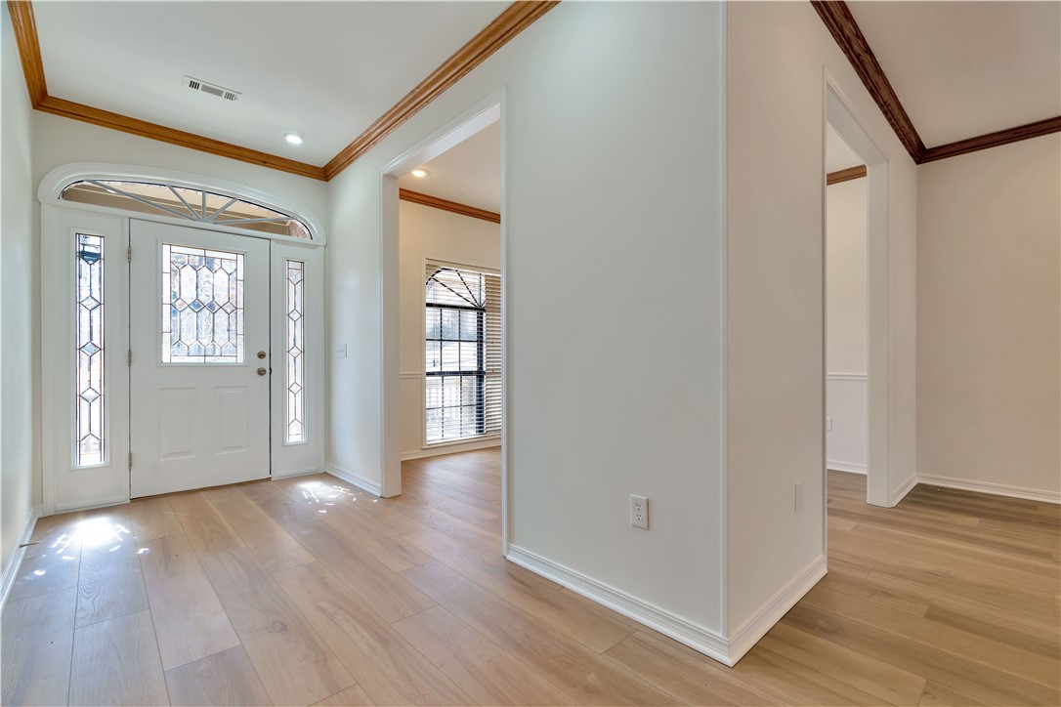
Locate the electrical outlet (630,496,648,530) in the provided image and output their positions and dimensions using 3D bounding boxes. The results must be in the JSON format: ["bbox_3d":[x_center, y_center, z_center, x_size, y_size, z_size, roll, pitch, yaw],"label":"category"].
[{"bbox_3d":[0.419,0.612,1.811,0.009,0.119,0.079,0,-1,-43],"label":"electrical outlet"}]

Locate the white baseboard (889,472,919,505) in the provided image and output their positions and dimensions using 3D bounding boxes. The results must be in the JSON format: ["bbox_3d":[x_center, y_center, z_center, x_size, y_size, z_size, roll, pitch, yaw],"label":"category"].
[{"bbox_3d":[2.797,1.003,3.520,0.900,0.095,0.018,0,-1,-43],"label":"white baseboard"}]

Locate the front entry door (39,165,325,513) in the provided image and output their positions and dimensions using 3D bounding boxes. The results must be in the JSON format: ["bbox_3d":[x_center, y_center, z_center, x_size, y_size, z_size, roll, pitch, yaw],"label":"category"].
[{"bbox_3d":[-2.559,-0.147,3.709,1.800,2.437,0.130,0,-1,-43],"label":"front entry door"}]

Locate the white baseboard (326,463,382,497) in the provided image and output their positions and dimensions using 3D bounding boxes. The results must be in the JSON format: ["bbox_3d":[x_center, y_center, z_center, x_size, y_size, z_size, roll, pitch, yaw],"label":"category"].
[{"bbox_3d":[-1.489,1.021,3.875,0.018,0.095,1.080,0,-1,-43],"label":"white baseboard"}]

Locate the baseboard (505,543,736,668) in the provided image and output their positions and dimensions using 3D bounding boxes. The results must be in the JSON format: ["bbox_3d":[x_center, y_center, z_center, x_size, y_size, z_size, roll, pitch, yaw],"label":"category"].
[{"bbox_3d":[0.271,1.002,1.985,0.018,0.095,1.165,0,-1,-43],"label":"baseboard"}]

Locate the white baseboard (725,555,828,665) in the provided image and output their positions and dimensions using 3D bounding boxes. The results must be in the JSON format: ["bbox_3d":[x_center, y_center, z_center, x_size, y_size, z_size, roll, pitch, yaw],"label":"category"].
[{"bbox_3d":[1.039,0.999,1.916,1.020,0.095,0.018,0,-1,-43],"label":"white baseboard"}]

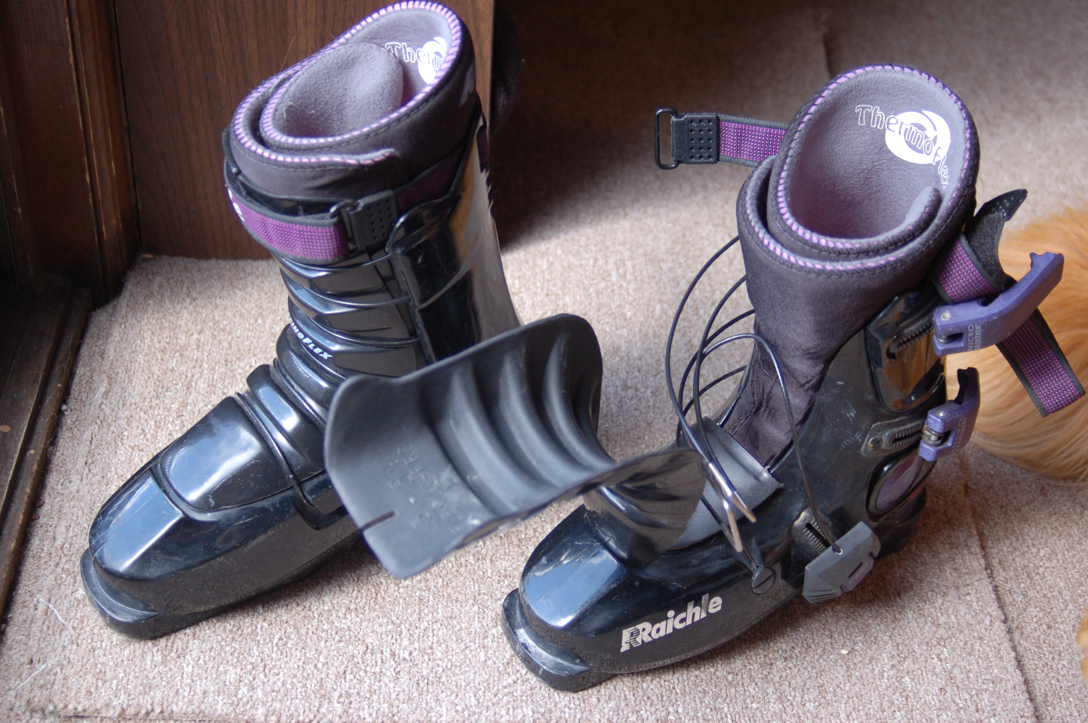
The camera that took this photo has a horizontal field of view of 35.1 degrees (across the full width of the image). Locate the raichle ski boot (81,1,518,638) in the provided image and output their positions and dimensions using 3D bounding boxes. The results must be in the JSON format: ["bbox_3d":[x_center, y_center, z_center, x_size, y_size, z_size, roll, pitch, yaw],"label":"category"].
[{"bbox_3d":[-0.132,-0.029,0.955,0.289,0.325,0.118,-19,43,-26],"label":"raichle ski boot"}]

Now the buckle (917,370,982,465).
[{"bbox_3d":[0.242,0.030,1.015,0.022,0.026,0.073,18,35,21],"label":"buckle"}]

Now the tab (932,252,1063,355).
[{"bbox_3d":[0.252,-0.030,0.957,0.078,0.025,0.022,-27,52,-10],"label":"tab"}]

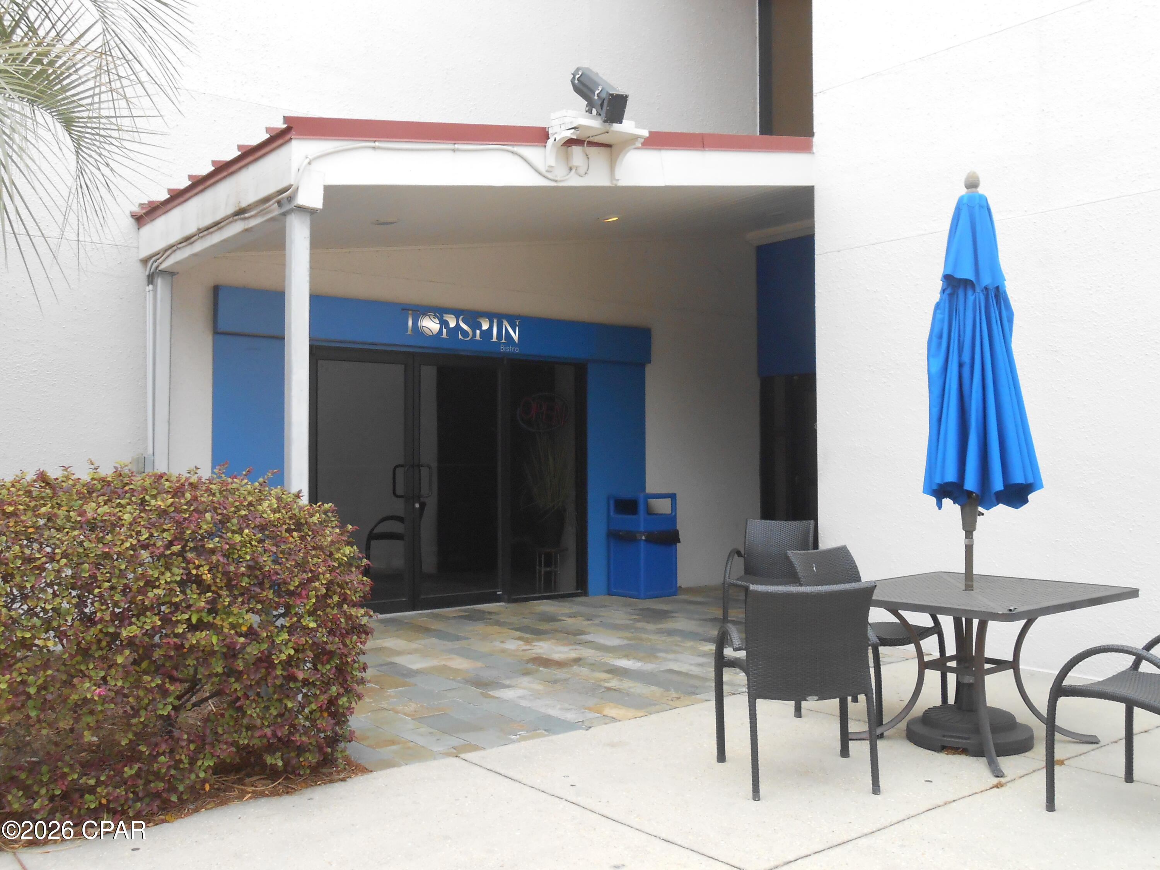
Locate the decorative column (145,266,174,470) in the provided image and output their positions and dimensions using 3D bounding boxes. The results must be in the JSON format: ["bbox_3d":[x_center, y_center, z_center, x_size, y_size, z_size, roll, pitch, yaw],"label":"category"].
[{"bbox_3d":[-2.978,0.158,8.059,0.170,2.670,0.140,1,-2,-37],"label":"decorative column"}]

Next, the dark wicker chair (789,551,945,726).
[{"bbox_3d":[1.513,1.058,6.075,0.610,0.880,0.650,1,-2,-41],"label":"dark wicker chair"}]

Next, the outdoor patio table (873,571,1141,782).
[{"bbox_3d":[1.891,1.119,5.530,1.120,0.730,1.120,1,-2,-37],"label":"outdoor patio table"}]

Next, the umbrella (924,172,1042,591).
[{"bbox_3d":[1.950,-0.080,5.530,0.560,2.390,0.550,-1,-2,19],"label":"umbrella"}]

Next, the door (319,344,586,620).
[{"bbox_3d":[-1.069,0.398,9.947,2.780,2.170,0.120,1,-2,-37],"label":"door"}]

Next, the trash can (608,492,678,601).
[{"bbox_3d":[0.603,1.028,10.730,0.490,0.960,0.490,1,-2,-37],"label":"trash can"}]

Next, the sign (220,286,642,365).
[{"bbox_3d":[-1.044,-0.904,9.908,4.280,0.350,0.110,1,-2,-37],"label":"sign"}]

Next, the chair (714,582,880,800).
[{"bbox_3d":[0.965,1.062,4.984,0.610,0.880,0.650,0,-2,-3],"label":"chair"}]

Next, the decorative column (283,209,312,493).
[{"bbox_3d":[-1.546,0.168,6.238,0.105,2.770,0.105,1,-2,-37],"label":"decorative column"}]

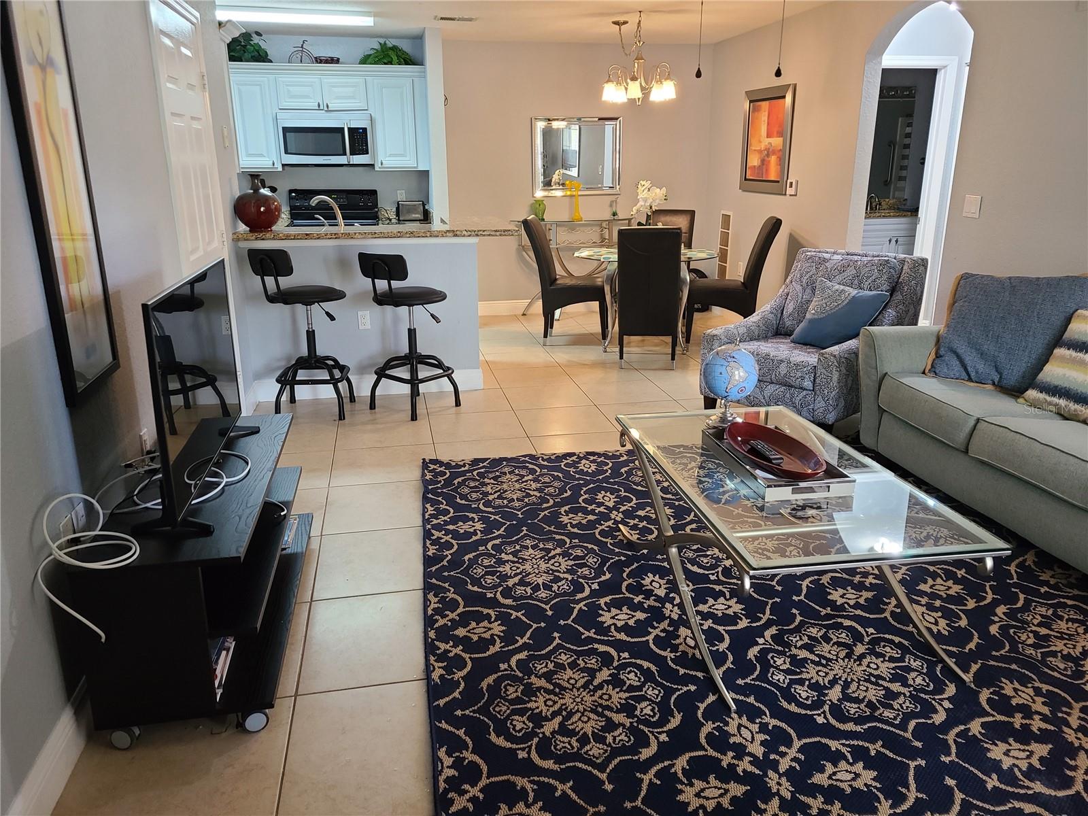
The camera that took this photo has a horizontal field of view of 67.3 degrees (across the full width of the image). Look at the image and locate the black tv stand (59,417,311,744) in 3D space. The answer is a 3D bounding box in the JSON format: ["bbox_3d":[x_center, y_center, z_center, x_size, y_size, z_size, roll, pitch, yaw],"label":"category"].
[{"bbox_3d":[-1.046,0.454,2.654,0.440,0.505,1.250,-3,17,-10],"label":"black tv stand"}]

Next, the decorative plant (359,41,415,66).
[{"bbox_3d":[-1.327,-2.978,6.916,0.480,0.240,0.360,-3,17,-10],"label":"decorative plant"}]

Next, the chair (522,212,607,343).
[{"bbox_3d":[0.180,-1.040,6.680,0.650,1.000,0.450,1,17,4],"label":"chair"}]

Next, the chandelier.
[{"bbox_3d":[0.685,-2.509,5.886,0.560,0.620,0.560,-3,17,-10],"label":"chandelier"}]

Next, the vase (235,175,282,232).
[{"bbox_3d":[-1.636,-1.176,4.689,0.272,0.325,0.272,-4,18,-10],"label":"vase"}]

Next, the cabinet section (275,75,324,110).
[{"bbox_3d":[-2.040,-2.637,6.887,0.360,0.255,0.320,-4,17,-10],"label":"cabinet section"}]

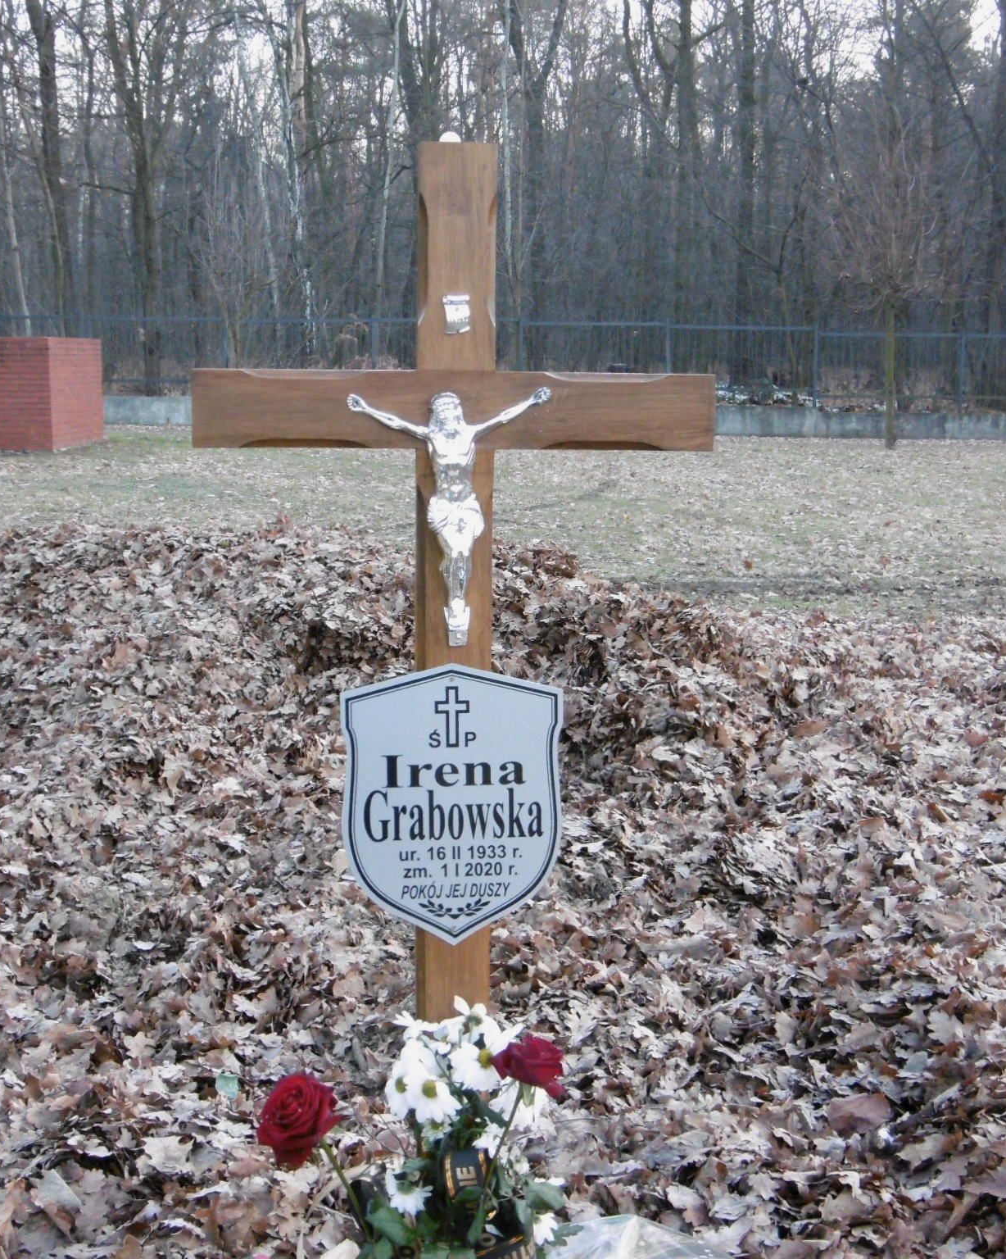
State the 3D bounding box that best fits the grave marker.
[{"bbox_3d":[-0.067,0.045,2.510,0.690,1.390,0.080,0,10,-2],"label":"grave marker"}]

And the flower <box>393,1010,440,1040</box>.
[{"bbox_3d":[-0.113,0.523,2.420,0.062,0.042,0.055,4,10,21],"label":"flower"}]

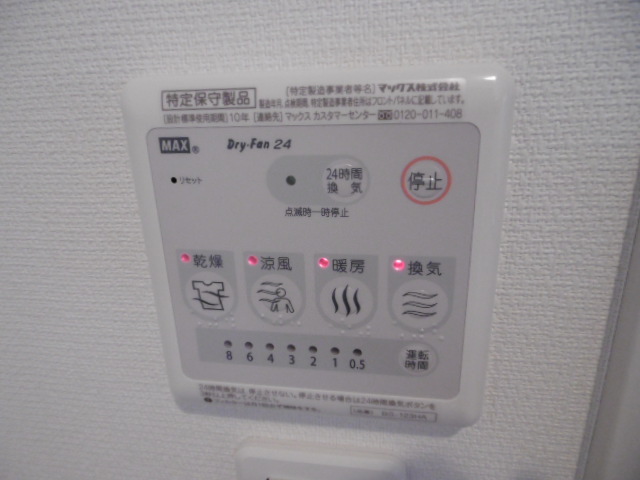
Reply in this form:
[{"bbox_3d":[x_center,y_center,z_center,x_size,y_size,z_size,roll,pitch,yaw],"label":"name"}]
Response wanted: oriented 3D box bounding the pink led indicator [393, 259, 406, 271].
[{"bbox_3d":[0.025,0.008,0.138,0.004,0.004,0.002,1,19,9],"label":"pink led indicator"}]

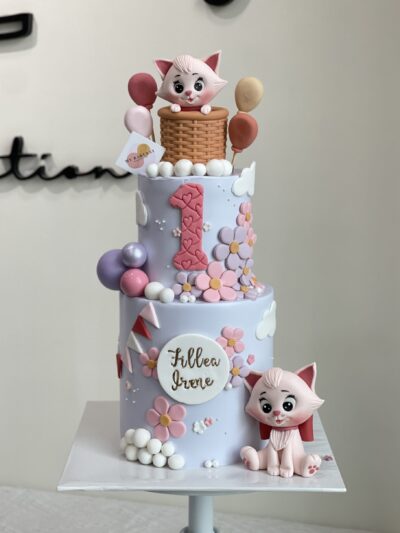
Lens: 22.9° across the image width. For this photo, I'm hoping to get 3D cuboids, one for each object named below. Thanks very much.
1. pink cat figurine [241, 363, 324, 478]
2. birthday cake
[{"bbox_3d":[0.094,0.166,1.106,0.092,0.121,0.072,4,10,21],"label":"pink cat figurine"},{"bbox_3d":[0.010,-0.014,1.148,0.256,0.462,0.210,1,10,2],"label":"birthday cake"}]

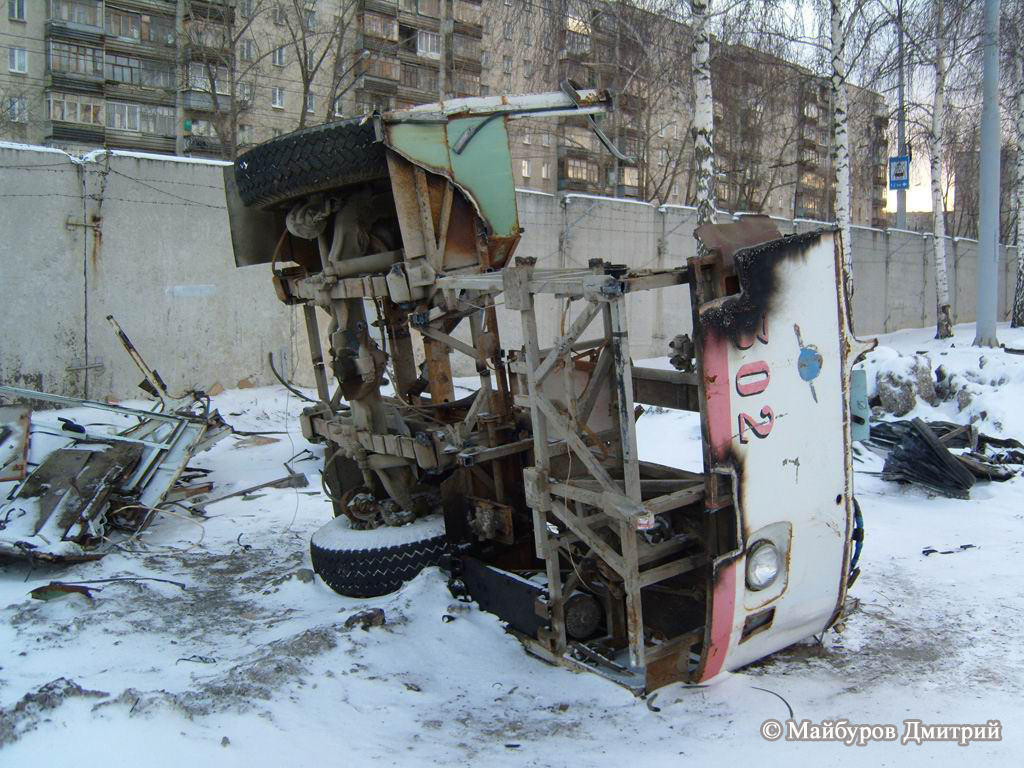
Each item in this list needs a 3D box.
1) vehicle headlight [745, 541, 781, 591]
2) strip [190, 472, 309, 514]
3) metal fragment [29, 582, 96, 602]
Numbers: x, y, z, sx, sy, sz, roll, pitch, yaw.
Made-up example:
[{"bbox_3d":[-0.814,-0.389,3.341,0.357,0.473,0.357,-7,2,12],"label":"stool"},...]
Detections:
[{"bbox_3d":[1.064,0.768,4.380,0.205,0.205,0.100,-12,12,-34],"label":"vehicle headlight"},{"bbox_3d":[-1.978,0.832,7.800,0.950,0.100,0.120,-11,11,-41],"label":"strip"},{"bbox_3d":[-2.331,1.084,5.370,0.340,0.080,0.120,1,5,12],"label":"metal fragment"}]

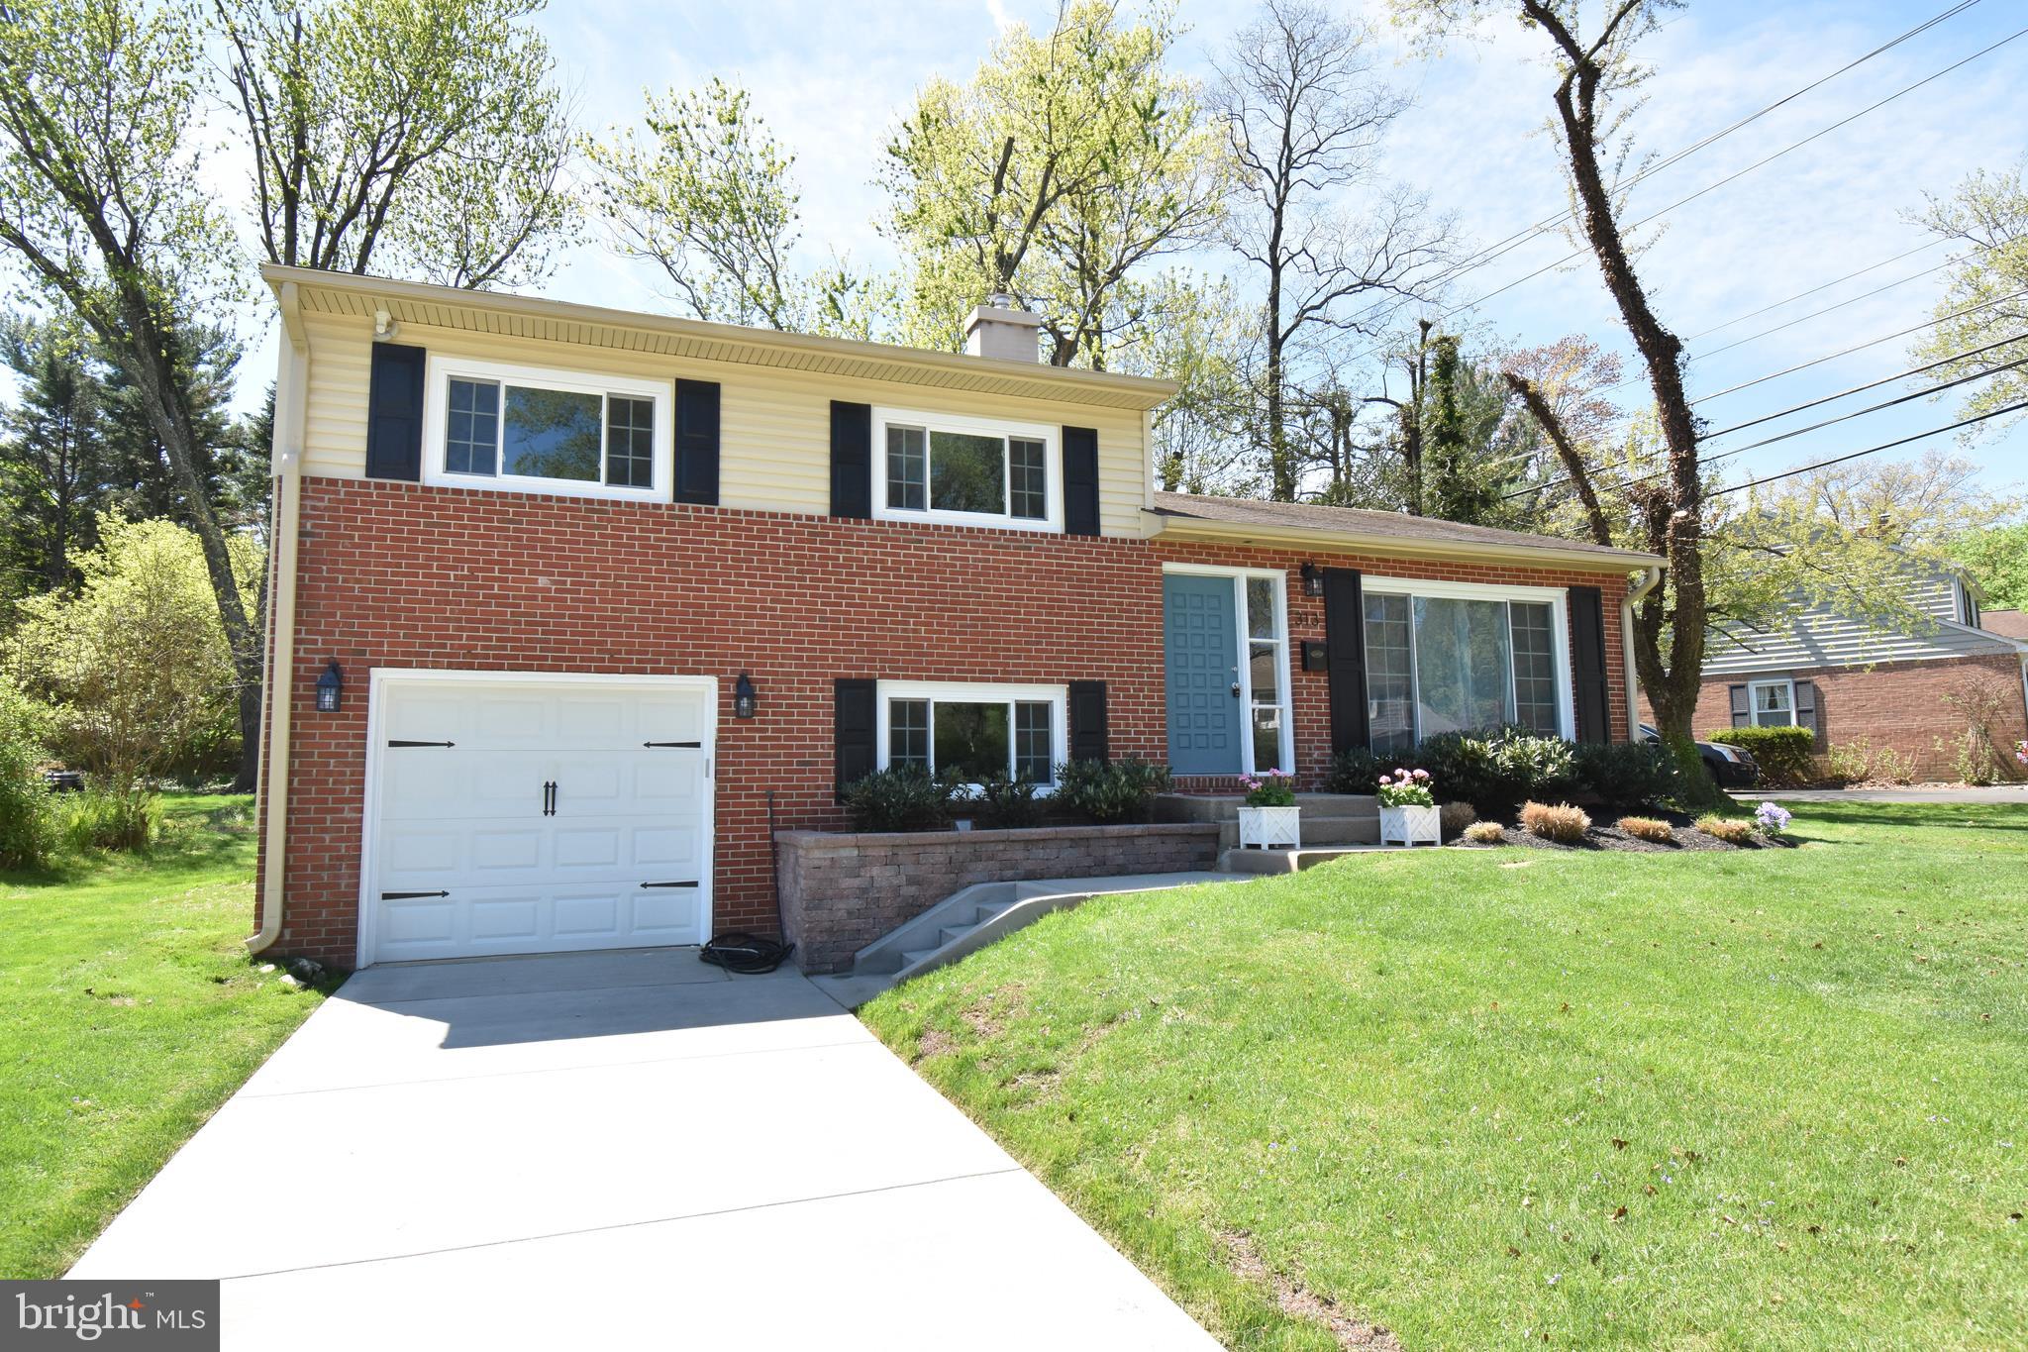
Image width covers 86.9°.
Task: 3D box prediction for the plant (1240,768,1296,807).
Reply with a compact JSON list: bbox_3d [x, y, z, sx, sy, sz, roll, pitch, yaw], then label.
[{"bbox_3d":[2.015,0.883,8.453,0.370,0.320,0.360,-1,-6,0],"label":"plant"}]

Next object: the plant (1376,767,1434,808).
[{"bbox_3d":[3.196,0.908,8.758,0.370,0.330,0.360,1,-7,-19],"label":"plant"}]

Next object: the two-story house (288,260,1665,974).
[{"bbox_3d":[-0.511,-0.713,14.186,13.750,7.100,9.200,1,-7,-19],"label":"two-story house"}]

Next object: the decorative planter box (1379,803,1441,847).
[{"bbox_3d":[3.239,1.230,8.737,0.340,0.310,0.340,1,-7,-19],"label":"decorative planter box"}]

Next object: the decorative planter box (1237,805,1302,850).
[{"bbox_3d":[2.036,1.199,8.424,0.340,0.310,0.340,1,-7,-19],"label":"decorative planter box"}]

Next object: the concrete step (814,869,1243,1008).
[{"bbox_3d":[0.360,1.748,7.421,3.250,0.680,1.180,1,-7,-19],"label":"concrete step"}]

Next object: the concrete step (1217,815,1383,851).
[{"bbox_3d":[2.389,1.315,8.983,1.720,0.206,0.380,1,-7,-19],"label":"concrete step"}]

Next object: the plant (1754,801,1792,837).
[{"bbox_3d":[6.807,1.287,9.599,0.300,0.310,0.290,1,-7,-19],"label":"plant"}]

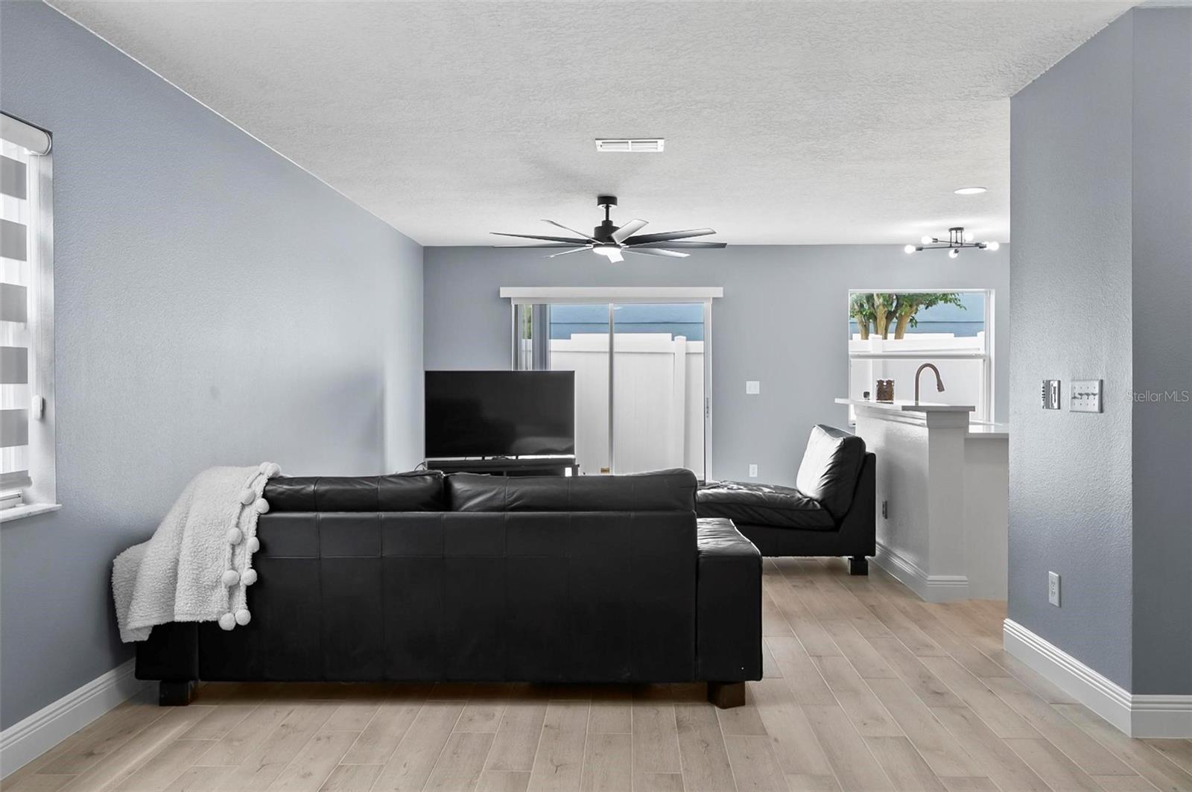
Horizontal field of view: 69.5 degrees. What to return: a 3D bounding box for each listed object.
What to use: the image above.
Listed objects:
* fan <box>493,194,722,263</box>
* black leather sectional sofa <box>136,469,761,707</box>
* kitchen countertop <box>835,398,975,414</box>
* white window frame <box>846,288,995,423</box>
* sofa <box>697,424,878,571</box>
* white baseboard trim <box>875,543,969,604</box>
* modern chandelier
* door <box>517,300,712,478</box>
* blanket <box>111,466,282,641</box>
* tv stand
[{"bbox_3d":[0.085,-1.140,5.739,1.600,0.400,1.600,0,1,2],"label":"fan"},{"bbox_3d":[-0.539,0.708,3.607,2.300,0.870,0.940,0,1,0],"label":"black leather sectional sofa"},{"bbox_3d":[1.876,0.058,5.337,0.395,0.035,1.460,0,1,2],"label":"kitchen countertop"},{"bbox_3d":[2.942,-0.351,7.812,1.330,1.250,0.120,0,1,2],"label":"white window frame"},{"bbox_3d":[1.011,0.664,5.781,1.420,0.870,1.000,0,1,-1],"label":"sofa"},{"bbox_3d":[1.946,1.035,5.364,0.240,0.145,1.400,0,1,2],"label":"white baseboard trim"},{"bbox_3d":[2.869,-1.268,6.896,0.780,0.190,0.800,0,1,2],"label":"modern chandelier"},{"bbox_3d":[0.141,0.077,7.903,1.770,1.950,0.120,0,1,2],"label":"door"},{"bbox_3d":[-1.467,0.567,3.408,0.540,0.630,0.580,0,1,2],"label":"blanket"},{"bbox_3d":[-0.780,0.817,7.171,1.220,0.510,0.420,0,1,-13],"label":"tv stand"}]

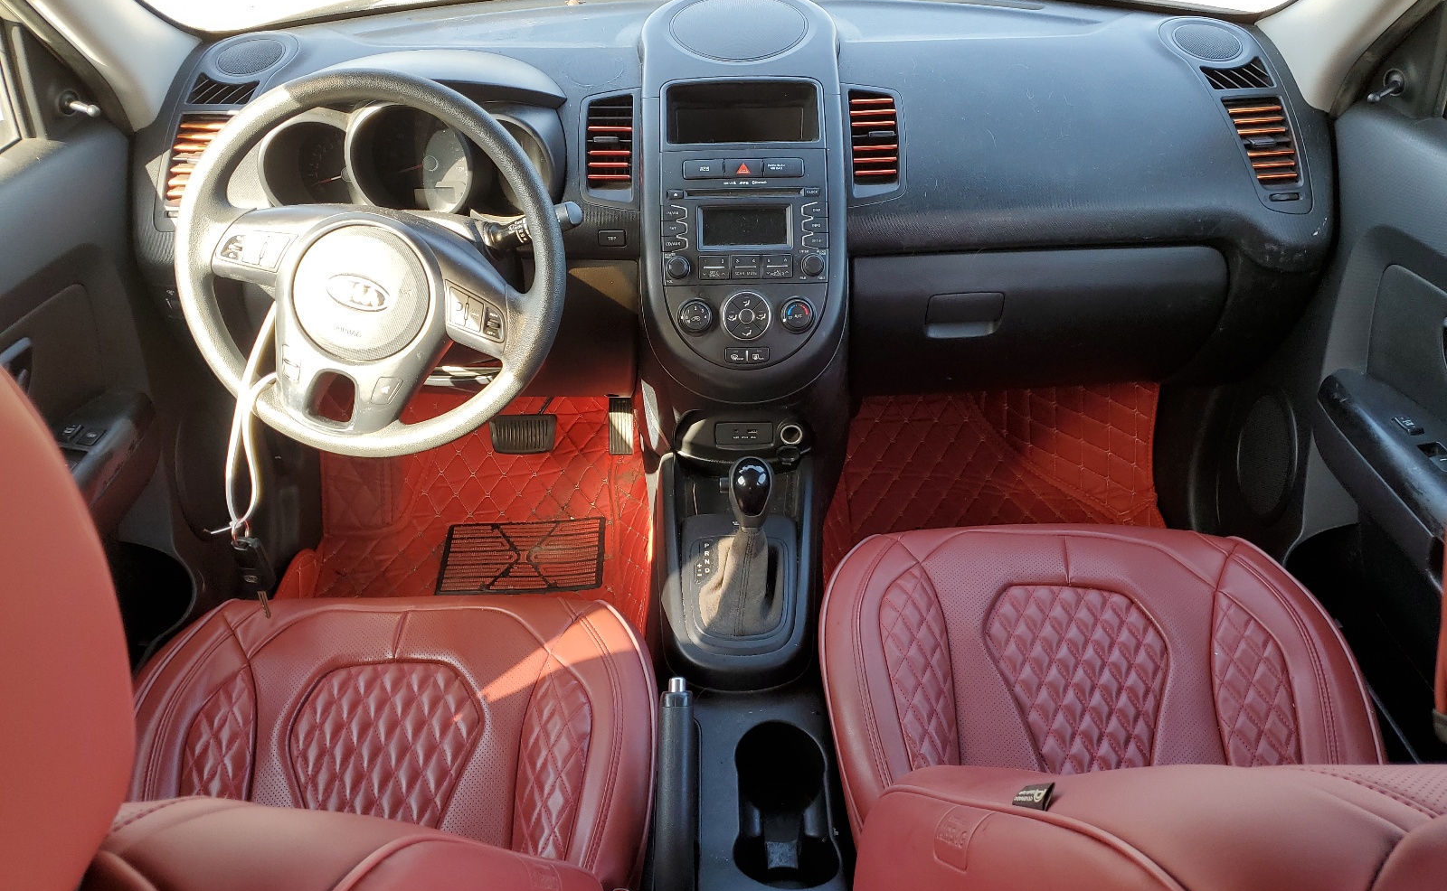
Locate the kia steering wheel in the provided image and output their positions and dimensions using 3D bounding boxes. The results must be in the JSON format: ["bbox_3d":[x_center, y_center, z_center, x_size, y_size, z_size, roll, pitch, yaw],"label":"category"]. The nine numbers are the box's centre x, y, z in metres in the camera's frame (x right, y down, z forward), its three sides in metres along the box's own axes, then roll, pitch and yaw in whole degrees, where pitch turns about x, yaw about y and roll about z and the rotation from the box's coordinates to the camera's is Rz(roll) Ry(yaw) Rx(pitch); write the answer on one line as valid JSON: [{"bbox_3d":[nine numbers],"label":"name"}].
[{"bbox_3d":[-0.345,-0.178,1.089,0.377,0.377,0.105,6,8,-3],"label":"kia steering wheel"}]

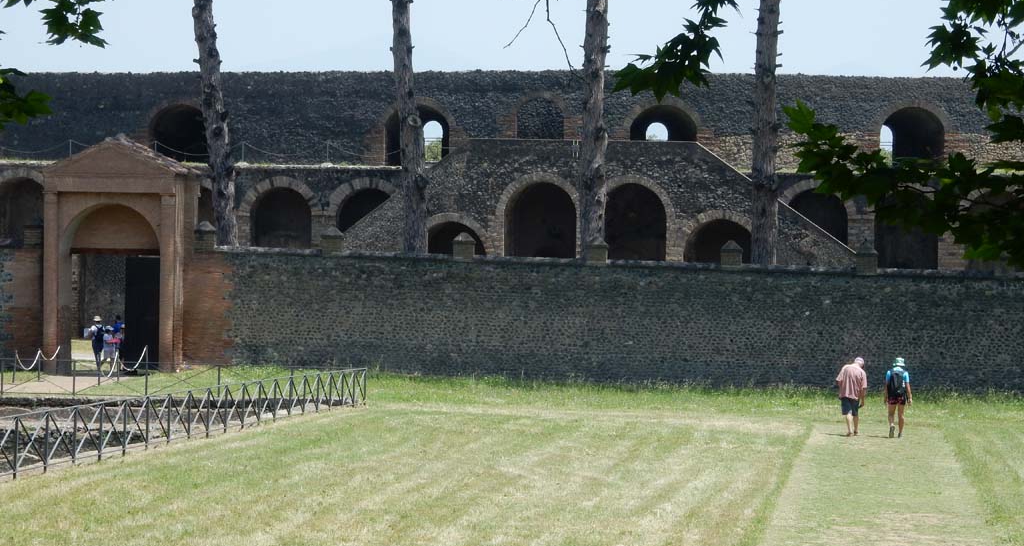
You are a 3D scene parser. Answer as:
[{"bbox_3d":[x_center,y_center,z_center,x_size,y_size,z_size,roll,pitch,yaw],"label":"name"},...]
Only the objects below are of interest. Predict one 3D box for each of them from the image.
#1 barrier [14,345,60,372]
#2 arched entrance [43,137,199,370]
[{"bbox_3d":[-14.100,2.720,103.100,0.250,0.900,6.200,0,0,5],"label":"barrier"},{"bbox_3d":[-12.309,-0.545,108.939,4.200,7.300,2.900,1,0,7],"label":"arched entrance"}]

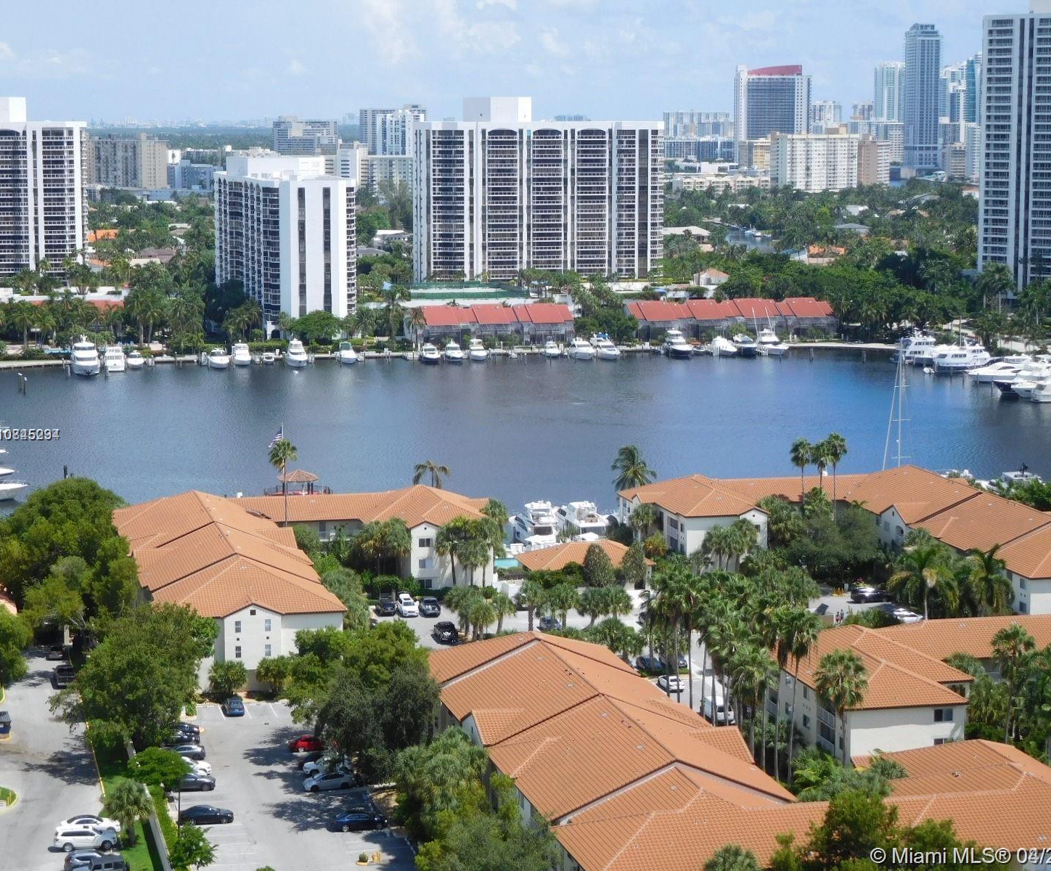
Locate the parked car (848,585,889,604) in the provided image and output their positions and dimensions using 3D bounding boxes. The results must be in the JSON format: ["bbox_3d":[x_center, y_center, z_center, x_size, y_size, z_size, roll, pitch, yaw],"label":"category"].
[{"bbox_3d":[42.485,19.557,288.907,4.750,1.520,1.870,-1,8,-5],"label":"parked car"}]

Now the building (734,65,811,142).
[{"bbox_3d":[235.423,-298.663,2240.185,72.000,109.000,26.000,-1,8,-5],"label":"building"}]

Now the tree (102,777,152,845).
[{"bbox_3d":[-32.403,30.469,191.051,4.000,5.600,4.000,0,8,0],"label":"tree"}]

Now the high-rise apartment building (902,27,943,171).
[{"bbox_3d":[382.991,-323.509,2267.087,27.000,151.000,46.000,-1,8,-5],"label":"high-rise apartment building"}]

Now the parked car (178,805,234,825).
[{"bbox_3d":[-26.956,31.818,198.403,4.700,1.440,1.810,-1,8,-8],"label":"parked car"}]

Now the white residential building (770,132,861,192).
[{"bbox_3d":[213.939,-198.778,1737.450,85.140,47.000,15.500,-7,11,-44],"label":"white residential building"}]

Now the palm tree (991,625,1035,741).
[{"bbox_3d":[44.183,23.577,213.565,4.000,13.200,4.000,0,8,0],"label":"palm tree"}]

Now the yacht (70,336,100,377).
[{"bbox_3d":[-107.200,-20.018,571.000,6.500,9.000,27.500,-2,8,-17],"label":"yacht"}]

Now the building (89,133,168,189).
[{"bbox_3d":[-292.199,-198.538,1727.681,60.000,48.500,24.000,7,10,40],"label":"building"}]

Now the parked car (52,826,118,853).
[{"bbox_3d":[-35.698,32.488,190.598,5.000,1.720,1.930,-1,8,-10],"label":"parked car"}]

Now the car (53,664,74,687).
[{"bbox_3d":[-49.006,25.534,250.796,2.000,1.900,5.700,-2,8,-14],"label":"car"}]

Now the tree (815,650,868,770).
[{"bbox_3d":[28.536,25.357,212.343,4.800,12.600,4.800,0,8,0],"label":"tree"}]

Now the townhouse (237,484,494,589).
[{"bbox_3d":[-21.700,12.657,300.100,31.300,12.200,20.000,-2,8,-15],"label":"townhouse"}]

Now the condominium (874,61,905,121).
[{"bbox_3d":[492.373,-437.202,3182.115,44.000,133.936,30.000,1,8,6],"label":"condominium"}]

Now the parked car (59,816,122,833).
[{"bbox_3d":[-36.101,32.039,194.985,4.750,1.430,1.830,-1,8,-10],"label":"parked car"}]

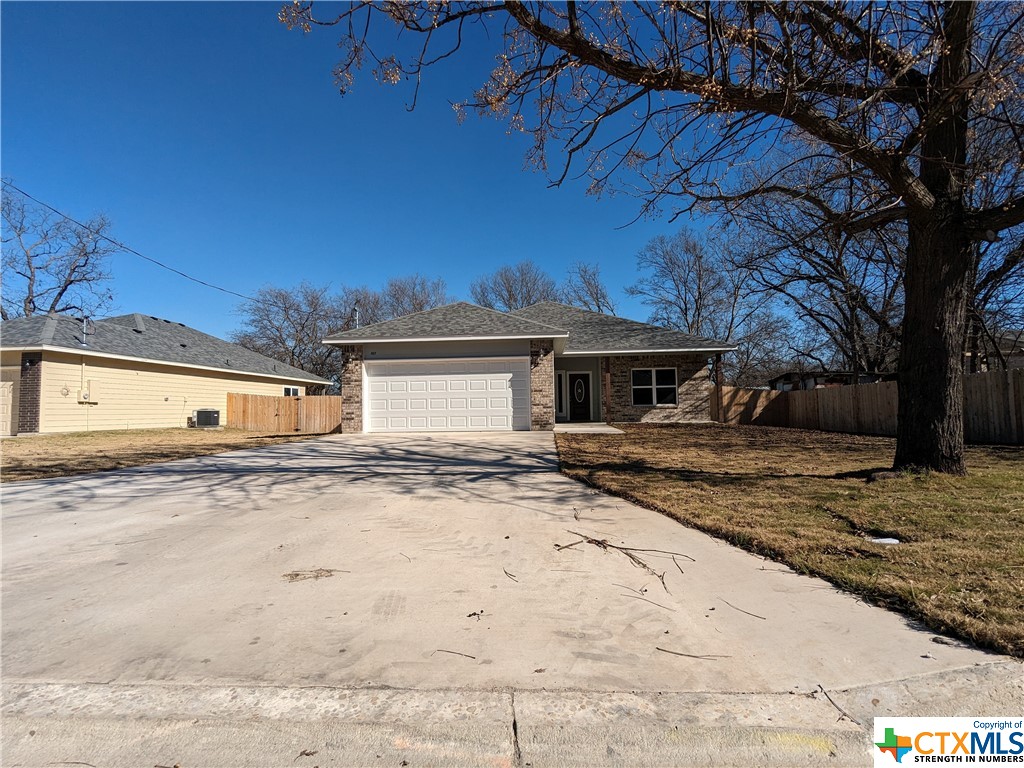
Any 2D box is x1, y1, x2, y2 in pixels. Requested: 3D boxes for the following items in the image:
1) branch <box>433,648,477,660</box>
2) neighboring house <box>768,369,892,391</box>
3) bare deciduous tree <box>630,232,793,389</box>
[{"bbox_3d":[-0.345,1.635,2.860,0.280,0.015,0.069,-1,1,9],"label":"branch"},{"bbox_3d":[20.803,0.741,30.211,8.500,3.400,6.500,-1,-3,4],"label":"neighboring house"},{"bbox_3d":[15.392,-4.670,36.378,12.573,14.851,11.316,-1,-3,4],"label":"bare deciduous tree"}]

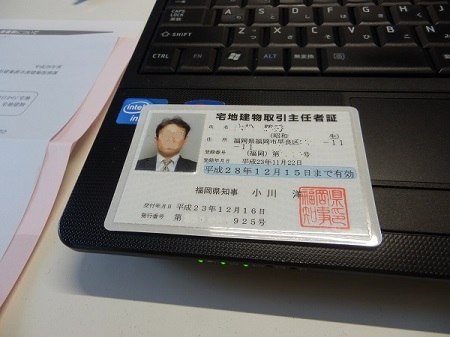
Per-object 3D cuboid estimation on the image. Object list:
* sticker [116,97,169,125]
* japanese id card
[{"bbox_3d":[-0.036,-0.025,0.137,0.021,0.001,0.016,3,56,8],"label":"sticker"},{"bbox_3d":[0.006,-0.002,0.120,0.093,0.001,0.060,2,57,7],"label":"japanese id card"}]

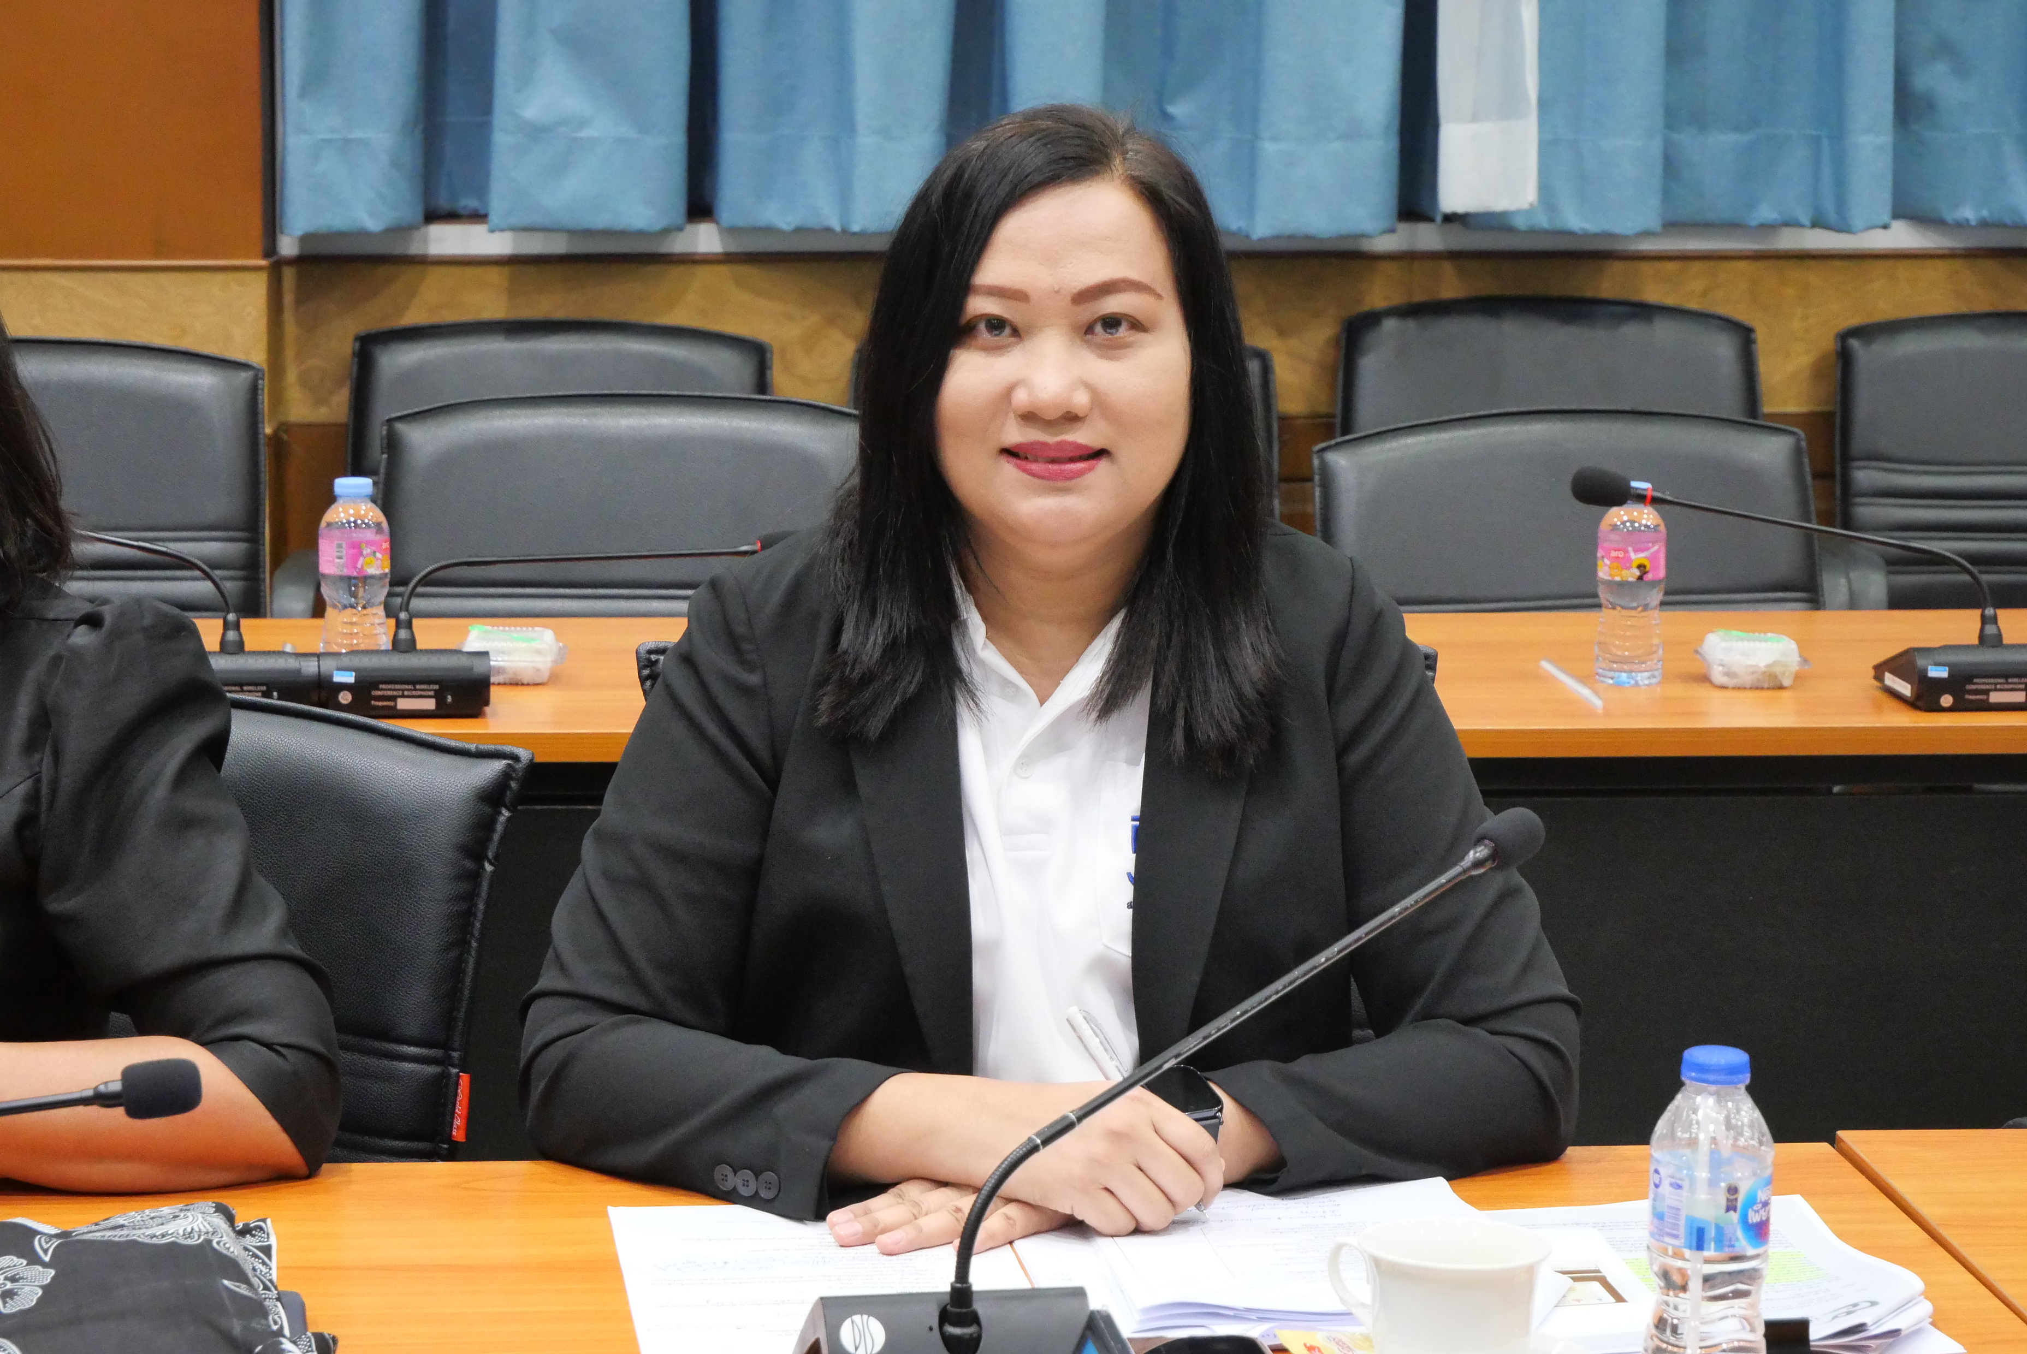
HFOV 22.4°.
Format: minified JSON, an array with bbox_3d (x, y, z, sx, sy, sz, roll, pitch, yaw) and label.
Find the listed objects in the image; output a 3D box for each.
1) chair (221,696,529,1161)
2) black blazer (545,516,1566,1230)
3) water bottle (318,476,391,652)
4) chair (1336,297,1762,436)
[{"bbox_3d":[-0.635,0.512,3.039,0.630,0.940,0.640,4,10,24],"label":"chair"},{"bbox_3d":[0.020,0.198,2.914,0.582,0.560,0.460,0,10,2],"label":"black blazer"},{"bbox_3d":[-0.558,-0.077,4.341,0.060,0.168,0.060,0,10,0],"label":"water bottle"},{"bbox_3d":[0.635,0.042,5.934,0.630,0.900,0.640,0,10,2],"label":"chair"}]

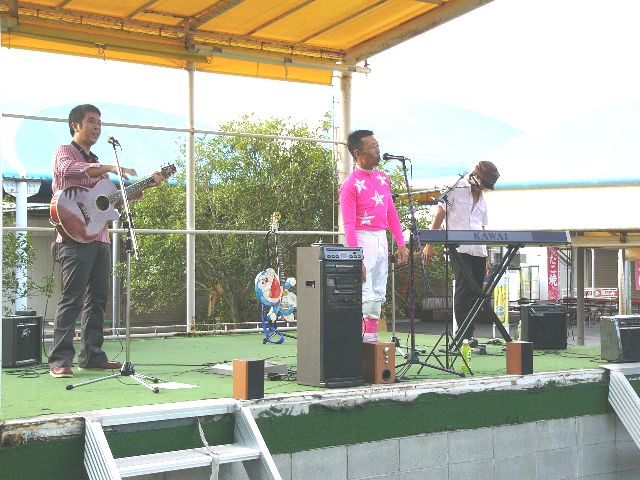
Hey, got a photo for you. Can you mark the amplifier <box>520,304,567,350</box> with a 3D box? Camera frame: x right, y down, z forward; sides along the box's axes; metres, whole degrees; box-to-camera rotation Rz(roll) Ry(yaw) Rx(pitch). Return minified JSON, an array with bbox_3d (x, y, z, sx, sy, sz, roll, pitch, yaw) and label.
[{"bbox_3d":[1.795,0.694,9.630,0.330,0.350,0.210,0,0,-9],"label":"amplifier"}]

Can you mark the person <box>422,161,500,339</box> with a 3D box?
[{"bbox_3d":[1.145,0.115,9.700,0.600,1.510,0.420,0,0,-14],"label":"person"}]

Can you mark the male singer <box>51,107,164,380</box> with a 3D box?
[{"bbox_3d":[-1.400,-0.009,7.730,0.680,1.740,0.520,0,0,-41],"label":"male singer"}]

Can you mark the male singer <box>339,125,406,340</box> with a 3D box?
[{"bbox_3d":[0.352,0.058,8.200,0.500,1.610,0.330,0,0,-38],"label":"male singer"}]

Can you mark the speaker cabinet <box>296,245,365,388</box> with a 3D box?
[{"bbox_3d":[0.061,0.445,7.130,0.280,0.825,0.270,0,0,-36],"label":"speaker cabinet"}]

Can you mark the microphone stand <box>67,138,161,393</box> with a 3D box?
[{"bbox_3d":[-1.147,0.117,7.030,0.590,1.480,0.660,0,0,-34],"label":"microphone stand"}]

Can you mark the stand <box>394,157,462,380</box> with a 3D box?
[{"bbox_3d":[0.580,0.155,7.630,0.580,1.410,0.620,0,0,-34],"label":"stand"}]

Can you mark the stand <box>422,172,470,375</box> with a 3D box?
[{"bbox_3d":[0.800,0.211,7.780,0.370,1.300,0.400,0,0,26],"label":"stand"}]

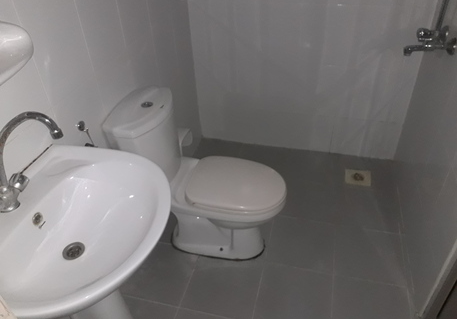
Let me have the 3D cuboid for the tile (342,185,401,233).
[{"bbox_3d":[0.778,0.282,1.999,0.322,0.012,0.322,7,37,14],"label":"tile"}]

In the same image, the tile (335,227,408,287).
[{"bbox_3d":[0.687,0.467,1.752,0.322,0.012,0.322,7,37,14],"label":"tile"}]

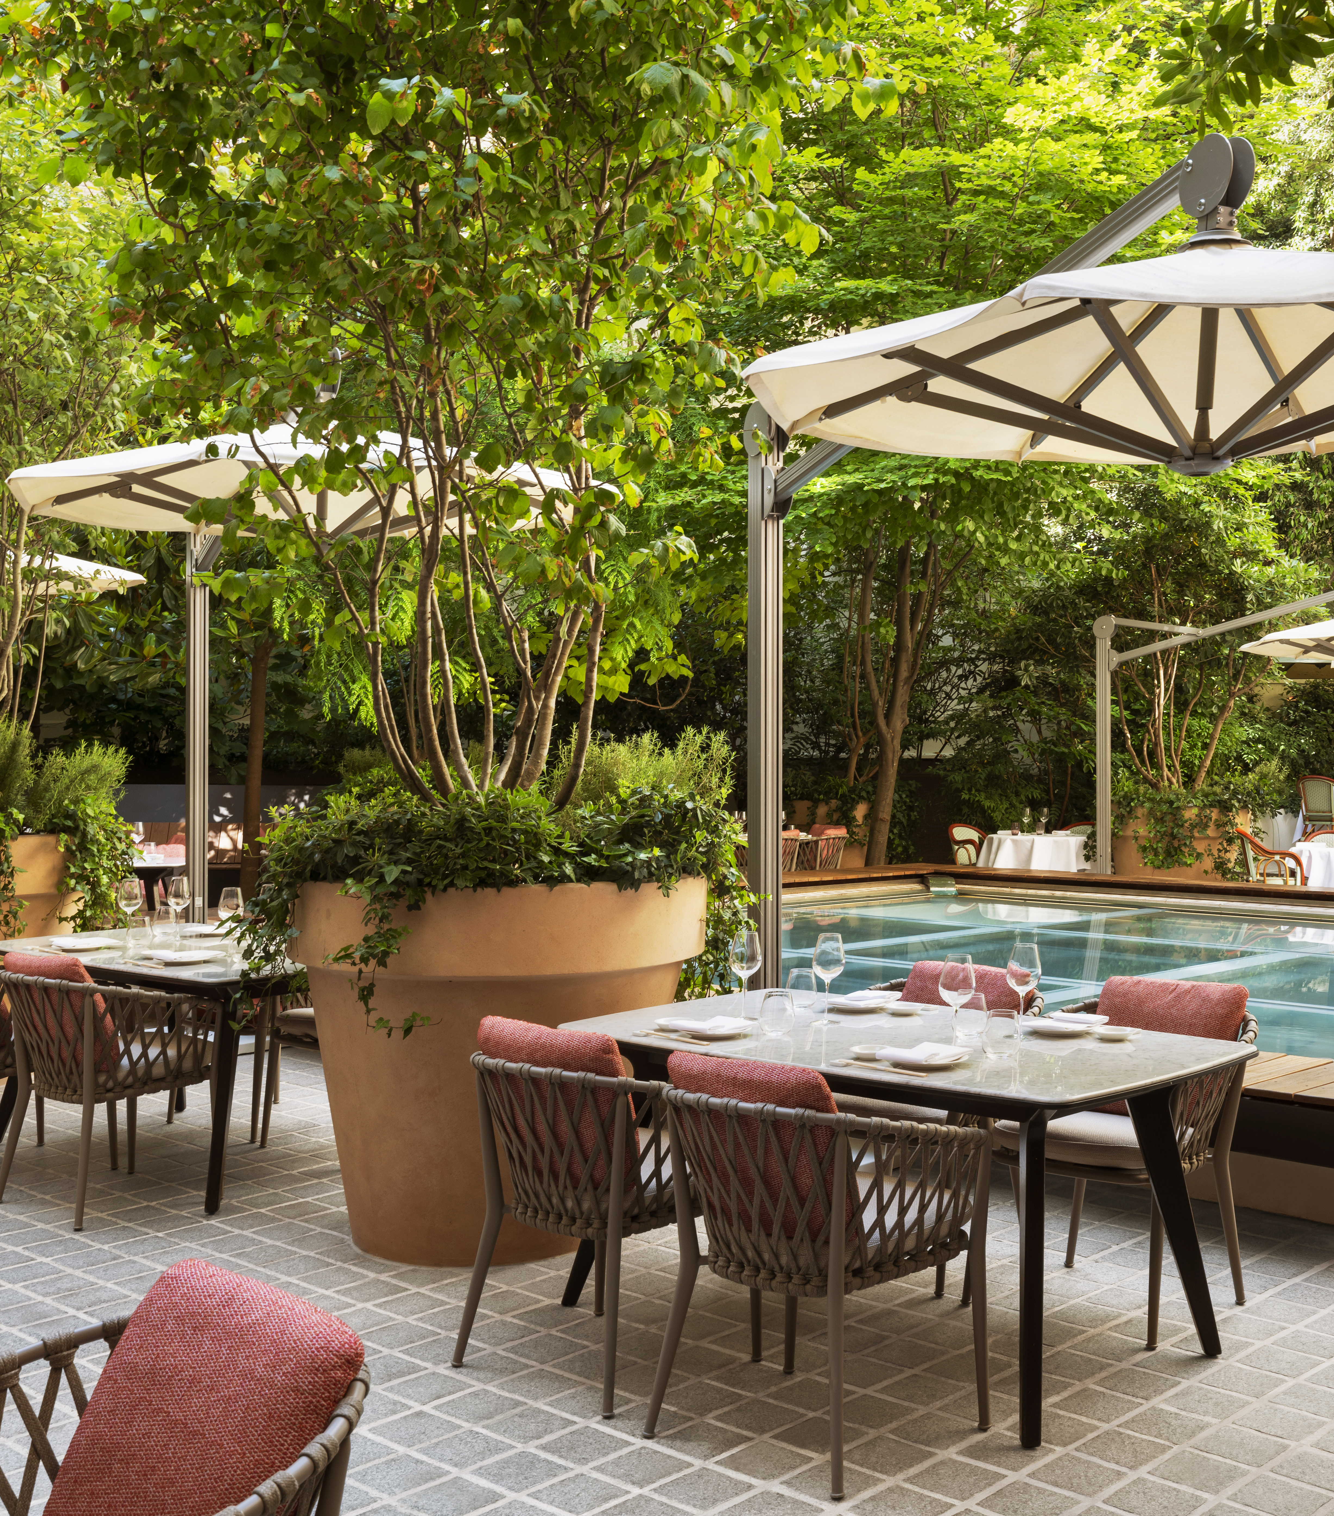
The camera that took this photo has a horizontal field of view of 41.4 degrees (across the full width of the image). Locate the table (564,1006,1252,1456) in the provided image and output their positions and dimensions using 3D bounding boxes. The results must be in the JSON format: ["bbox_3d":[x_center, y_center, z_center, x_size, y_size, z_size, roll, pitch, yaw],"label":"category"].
[{"bbox_3d":[0.580,1.087,4.529,1.570,0.745,1.010,0,0,42],"label":"table"}]

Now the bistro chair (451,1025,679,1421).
[{"bbox_3d":[-0.147,1.051,4.275,0.560,0.820,0.570,0,0,41],"label":"bistro chair"}]

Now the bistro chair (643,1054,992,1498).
[{"bbox_3d":[0.323,1.053,3.850,0.560,0.820,0.570,0,0,41],"label":"bistro chair"}]

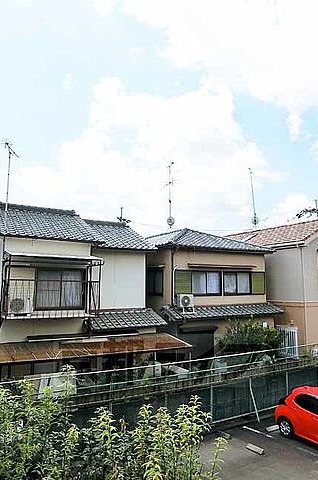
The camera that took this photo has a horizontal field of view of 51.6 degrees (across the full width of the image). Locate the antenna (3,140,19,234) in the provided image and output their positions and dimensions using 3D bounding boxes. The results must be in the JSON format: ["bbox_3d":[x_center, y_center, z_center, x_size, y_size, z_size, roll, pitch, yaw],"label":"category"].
[{"bbox_3d":[-5.210,-1.735,11.465,0.450,3.189,1.200,1,-8,-4],"label":"antenna"}]

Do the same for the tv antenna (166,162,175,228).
[{"bbox_3d":[0.718,-2.735,20.344,0.450,4.297,0.750,4,-9,-20],"label":"tv antenna"}]

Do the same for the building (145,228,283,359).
[{"bbox_3d":[0.927,3.084,19.032,6.700,7.350,10.500,5,-9,-29],"label":"building"}]

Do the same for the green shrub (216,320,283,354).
[{"bbox_3d":[3.987,4.335,14.328,3.200,1.848,1.900,5,-9,-29],"label":"green shrub"}]

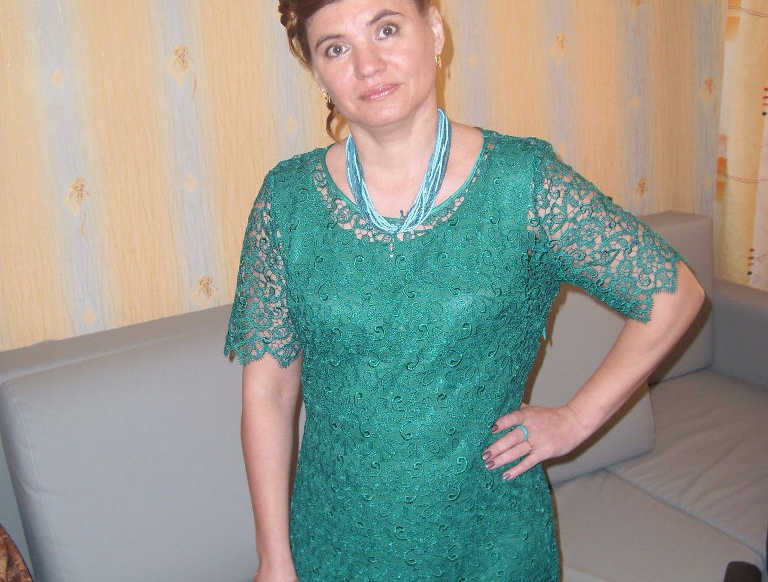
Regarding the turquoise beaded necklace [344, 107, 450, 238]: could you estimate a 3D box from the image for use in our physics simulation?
[{"bbox_3d":[0.018,-0.155,1.310,0.137,0.152,0.135,-3,9,8],"label":"turquoise beaded necklace"}]

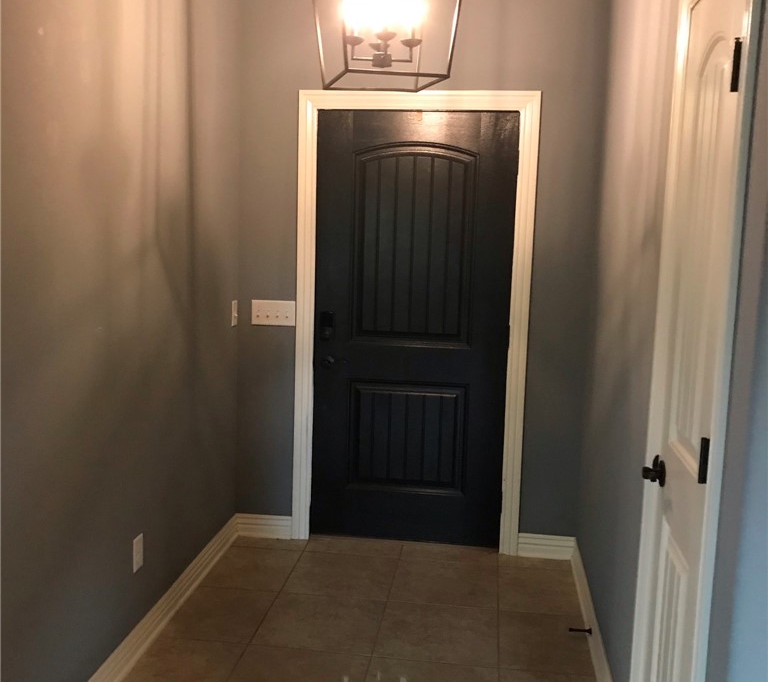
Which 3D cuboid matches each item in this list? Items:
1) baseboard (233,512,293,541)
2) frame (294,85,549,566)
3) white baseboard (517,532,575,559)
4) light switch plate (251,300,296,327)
[{"bbox_3d":[-0.588,0.914,4.096,0.281,0.115,0.018,3,8,7],"label":"baseboard"},{"bbox_3d":[0.126,-0.063,3.888,1.095,2.146,0.050,3,8,7],"label":"frame"},{"bbox_3d":[0.770,0.975,3.925,0.262,0.116,0.018,3,8,7],"label":"white baseboard"},{"bbox_3d":[-0.528,-0.131,3.948,0.212,0.117,0.014,3,8,7],"label":"light switch plate"}]

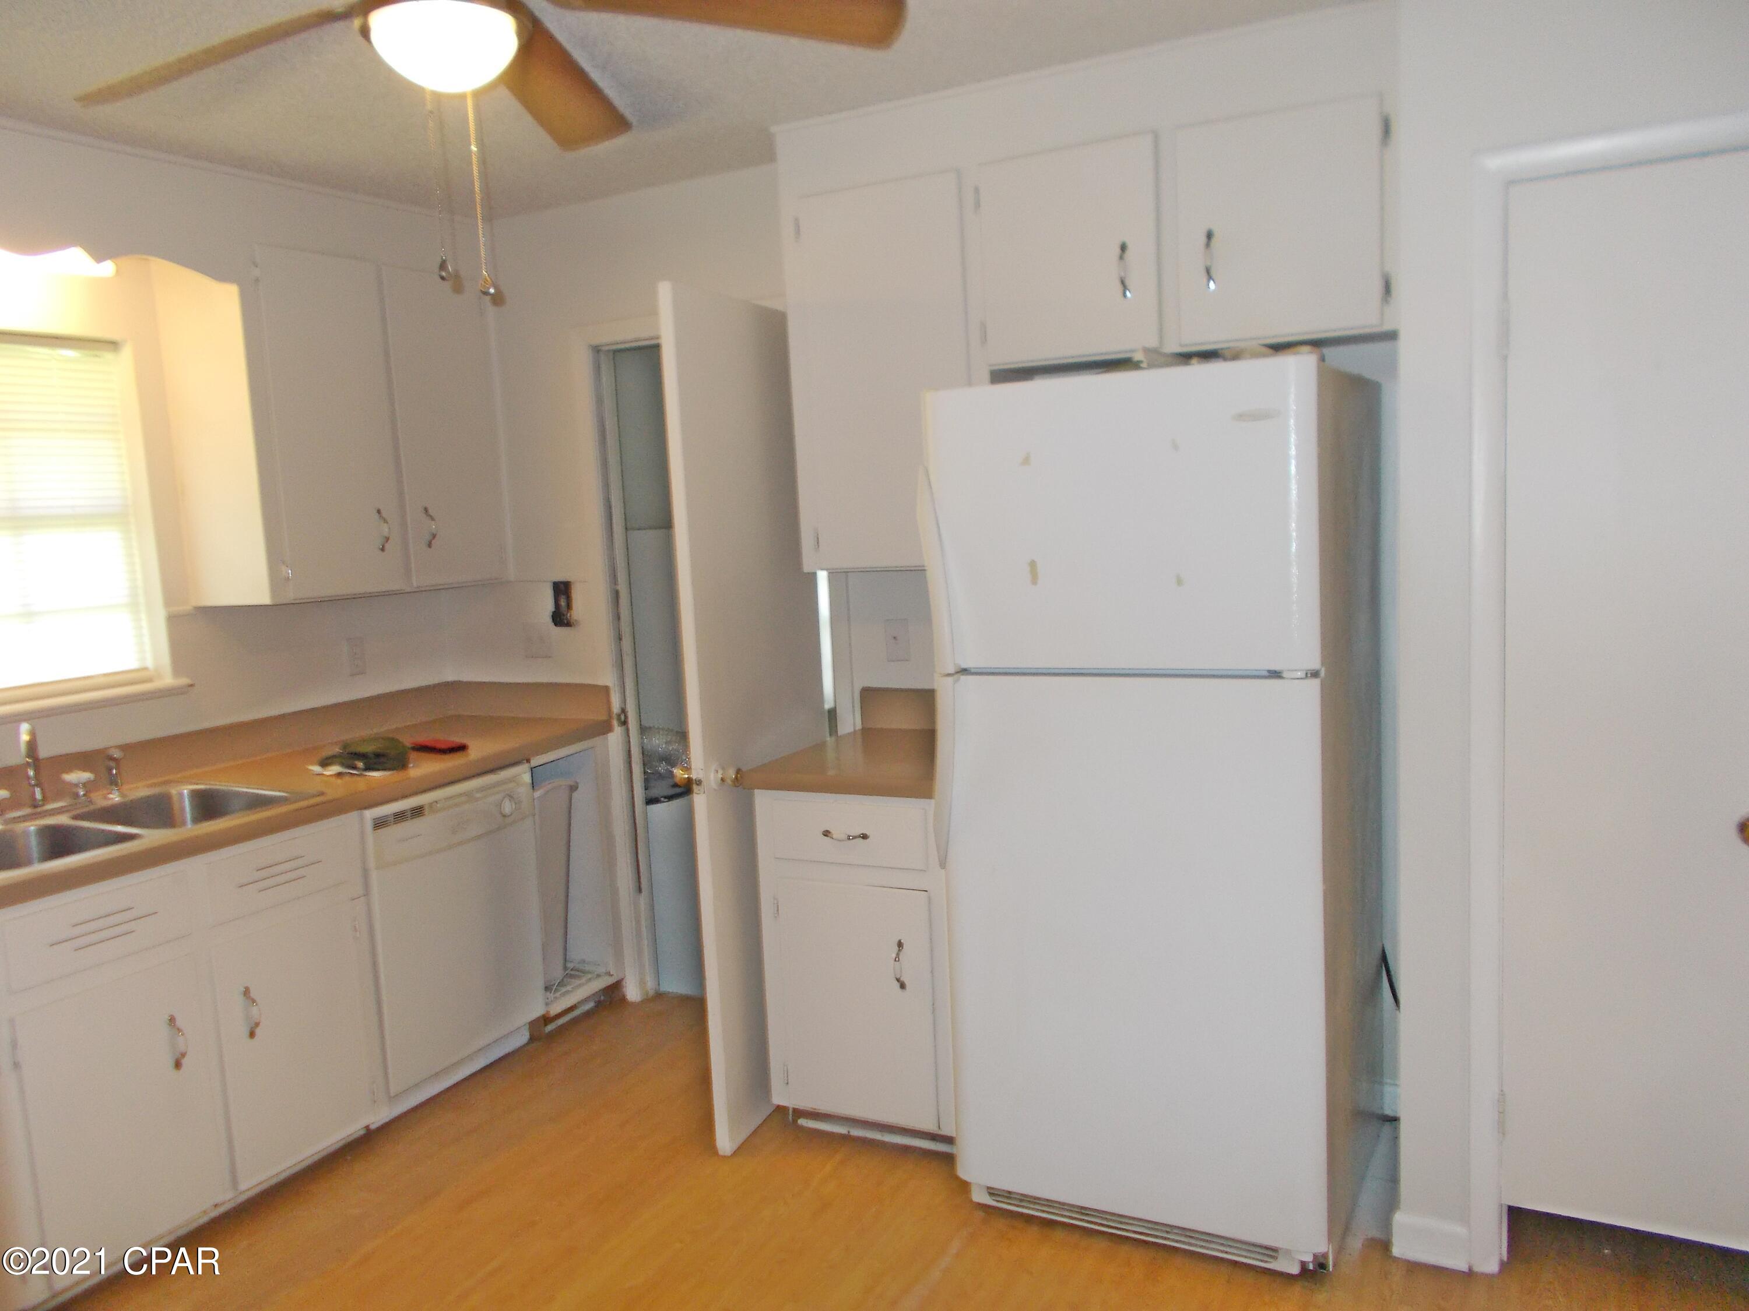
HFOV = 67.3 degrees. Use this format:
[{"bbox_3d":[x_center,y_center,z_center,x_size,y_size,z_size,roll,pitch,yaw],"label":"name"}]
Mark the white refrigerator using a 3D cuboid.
[{"bbox_3d":[0.647,0.302,2.917,0.782,1.765,0.755,1,8,28],"label":"white refrigerator"}]

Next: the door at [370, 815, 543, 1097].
[{"bbox_3d":[-1.146,0.807,3.639,0.050,0.598,0.590,1,8,28],"label":"door"}]

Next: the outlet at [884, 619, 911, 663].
[{"bbox_3d":[0.068,-0.041,3.667,0.074,0.119,0.010,1,8,28],"label":"outlet"}]

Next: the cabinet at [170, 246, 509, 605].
[{"bbox_3d":[-1.516,-0.647,3.814,0.310,0.915,0.885,1,8,28],"label":"cabinet"}]

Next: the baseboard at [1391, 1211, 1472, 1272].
[{"bbox_3d":[1.102,1.159,2.602,0.141,0.095,0.016,1,8,28],"label":"baseboard"}]

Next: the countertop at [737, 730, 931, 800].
[{"bbox_3d":[0.069,0.271,3.345,0.562,0.044,0.640,1,8,28],"label":"countertop"}]

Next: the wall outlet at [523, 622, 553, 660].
[{"bbox_3d":[-1.075,-0.051,4.223,0.115,0.114,0.010,1,8,28],"label":"wall outlet"}]

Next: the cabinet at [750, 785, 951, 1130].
[{"bbox_3d":[0.094,0.698,3.406,0.535,0.820,0.620,1,8,28],"label":"cabinet"}]

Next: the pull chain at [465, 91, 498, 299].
[{"bbox_3d":[-0.557,-0.651,1.860,0.022,0.284,0.022,1,8,28],"label":"pull chain"}]

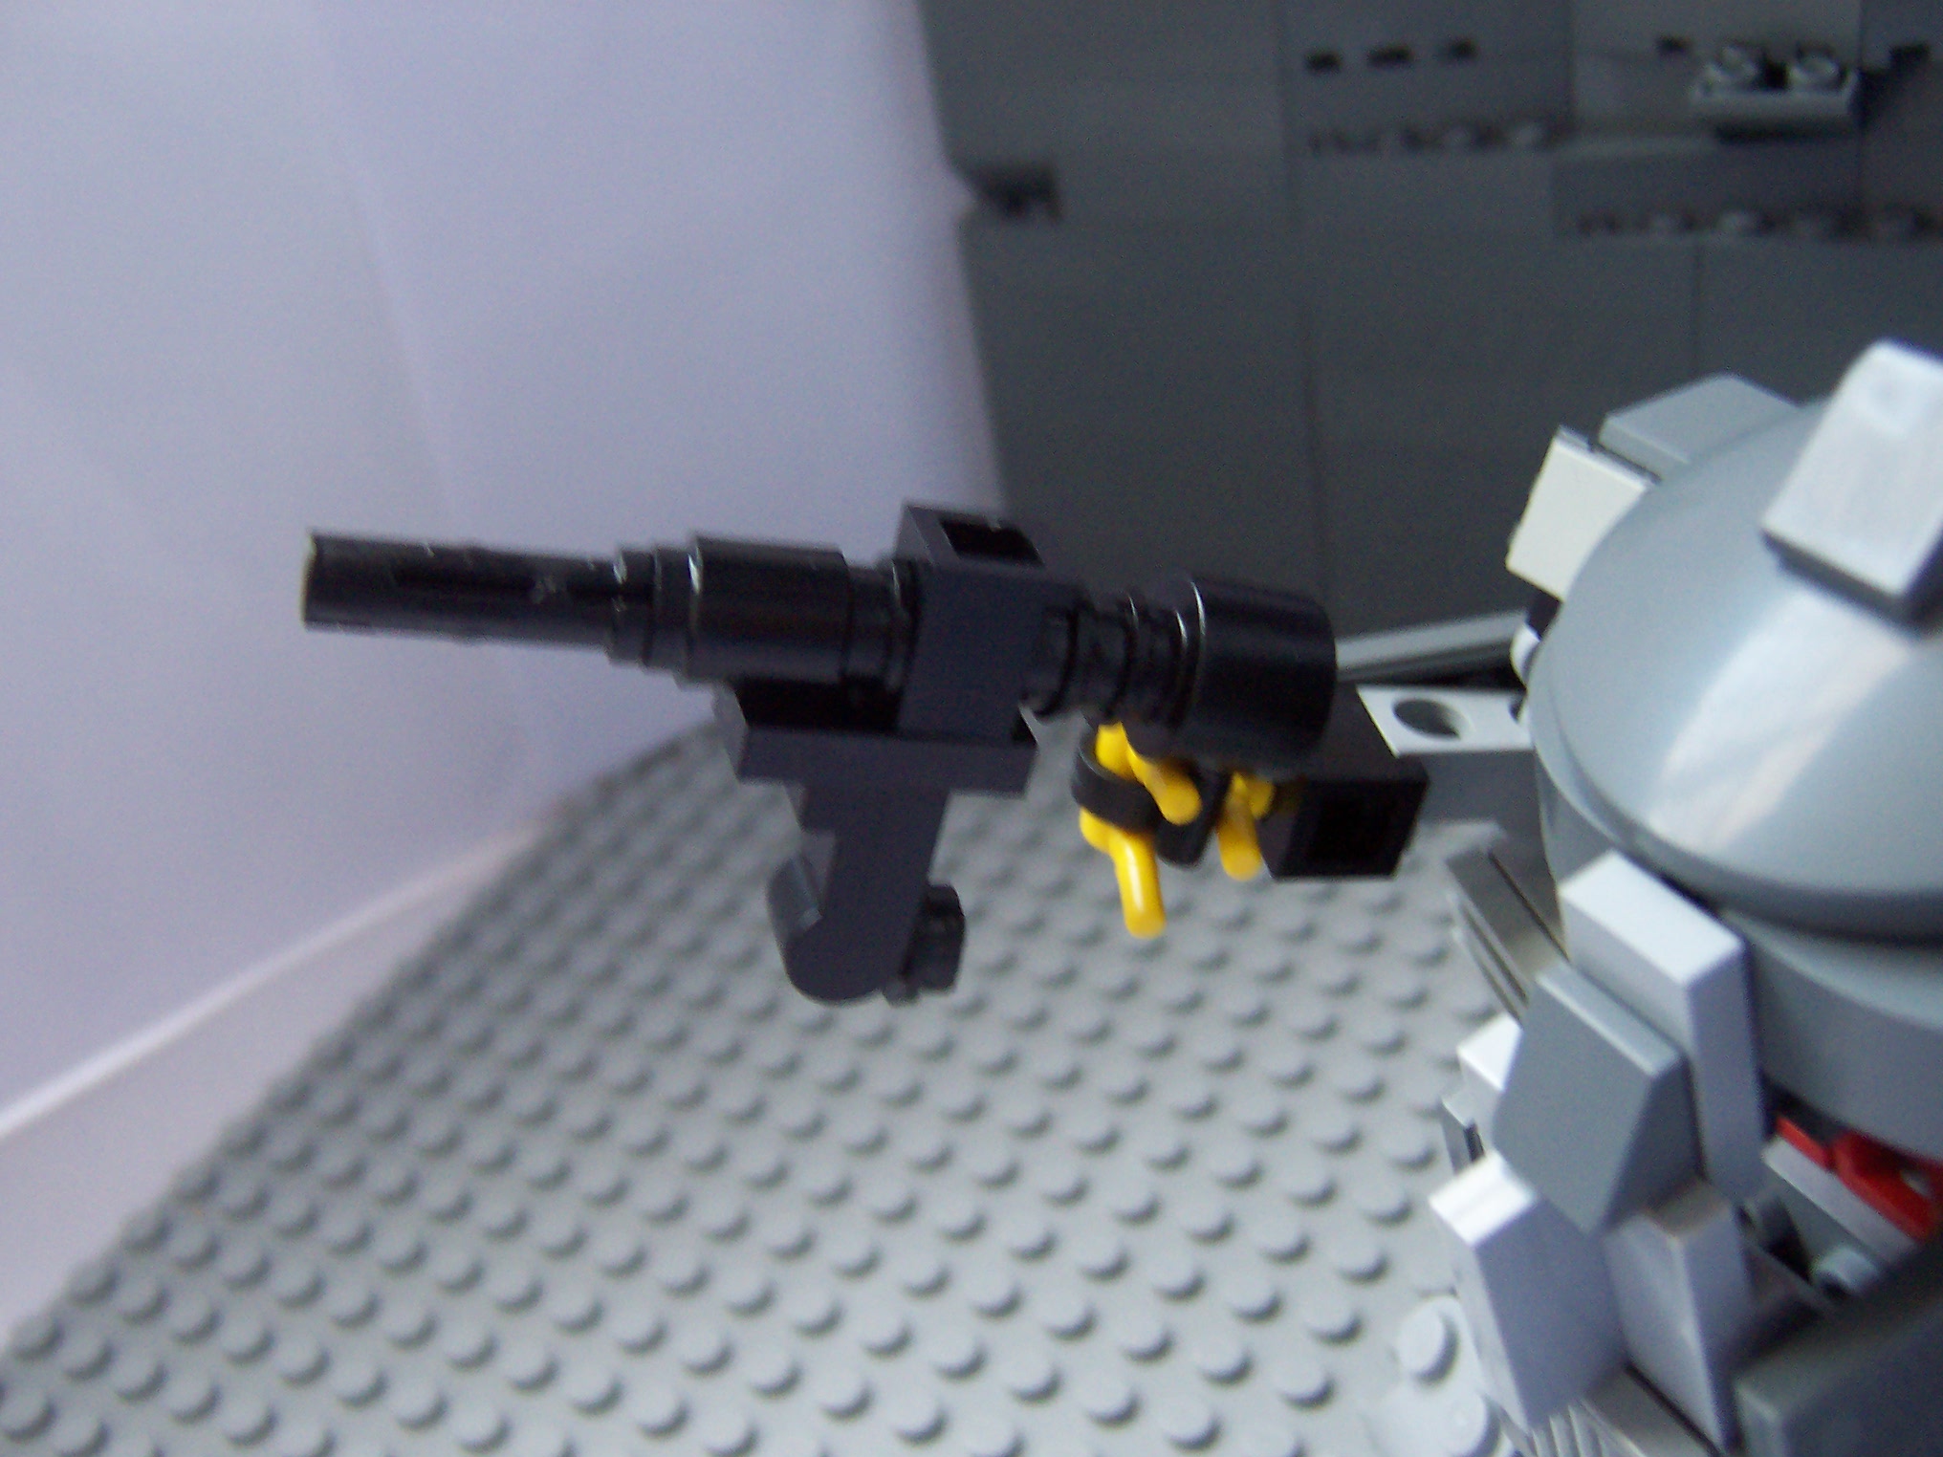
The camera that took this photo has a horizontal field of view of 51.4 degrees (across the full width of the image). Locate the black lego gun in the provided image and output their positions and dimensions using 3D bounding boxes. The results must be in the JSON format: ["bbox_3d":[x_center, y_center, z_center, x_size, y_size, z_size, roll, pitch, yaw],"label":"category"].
[{"bbox_3d":[-0.005,0.002,0.111,0.061,0.027,0.011,4,28,-17],"label":"black lego gun"}]

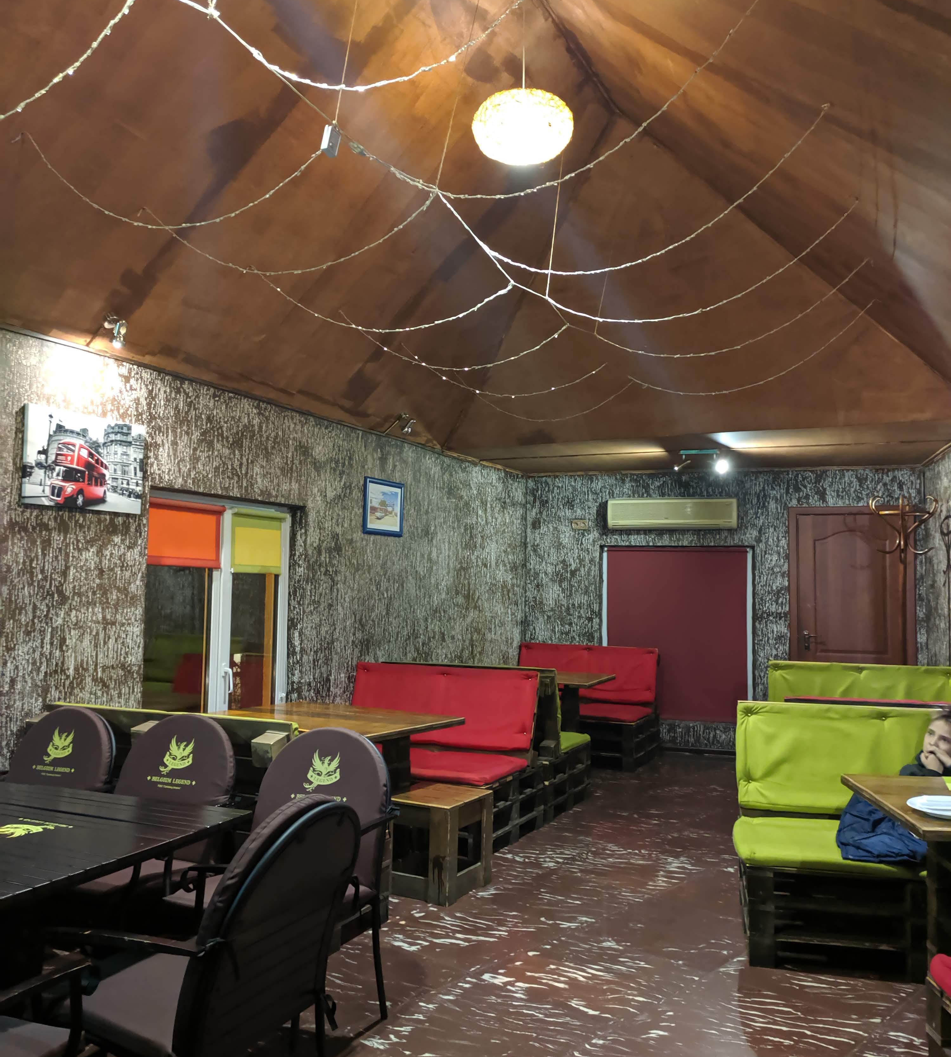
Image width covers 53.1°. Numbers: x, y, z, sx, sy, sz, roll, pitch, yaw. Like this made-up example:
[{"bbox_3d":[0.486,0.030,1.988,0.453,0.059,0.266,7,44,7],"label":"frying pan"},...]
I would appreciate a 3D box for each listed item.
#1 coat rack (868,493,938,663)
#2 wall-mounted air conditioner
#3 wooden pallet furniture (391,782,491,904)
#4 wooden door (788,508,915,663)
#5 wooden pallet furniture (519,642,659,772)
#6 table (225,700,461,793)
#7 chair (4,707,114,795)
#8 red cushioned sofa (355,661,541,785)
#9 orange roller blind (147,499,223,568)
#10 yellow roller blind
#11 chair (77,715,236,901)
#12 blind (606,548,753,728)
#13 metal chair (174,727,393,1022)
[{"bbox_3d":[2.914,0.781,6.464,0.460,2.054,0.460,-1,-4,23],"label":"coat rack"},{"bbox_3d":[1.699,-0.116,8.180,1.102,0.270,0.200,-1,-4,23],"label":"wall-mounted air conditioner"},{"bbox_3d":[-0.156,1.424,4.325,0.317,0.418,0.392,-1,-4,29],"label":"wooden pallet furniture"},{"bbox_3d":[3.020,0.856,7.654,0.951,2.052,0.100,-1,-4,23],"label":"wooden door"},{"bbox_3d":[0.823,1.449,7.925,1.285,0.900,0.820,-1,-4,25],"label":"wooden pallet furniture"},{"bbox_3d":[-0.708,1.264,4.497,1.088,0.743,0.713,-2,-4,34],"label":"table"},{"bbox_3d":[-1.721,1.119,3.461,0.590,0.890,0.630,-1,-4,23],"label":"chair"},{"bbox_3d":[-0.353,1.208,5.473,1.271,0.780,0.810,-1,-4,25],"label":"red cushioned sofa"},{"bbox_3d":[-1.558,0.036,5.127,0.050,0.349,0.563,-1,-4,27],"label":"orange roller blind"},{"bbox_3d":[-1.288,0.087,5.643,0.050,0.354,0.467,-1,-4,27],"label":"yellow roller blind"},{"bbox_3d":[-1.176,1.098,3.147,0.575,0.896,0.616,-1,-4,23],"label":"chair"},{"bbox_3d":[1.750,0.921,8.342,1.234,1.504,0.060,0,-4,20],"label":"blind"},{"bbox_3d":[-0.643,1.103,2.968,0.600,0.890,0.630,-1,-4,24],"label":"metal chair"}]

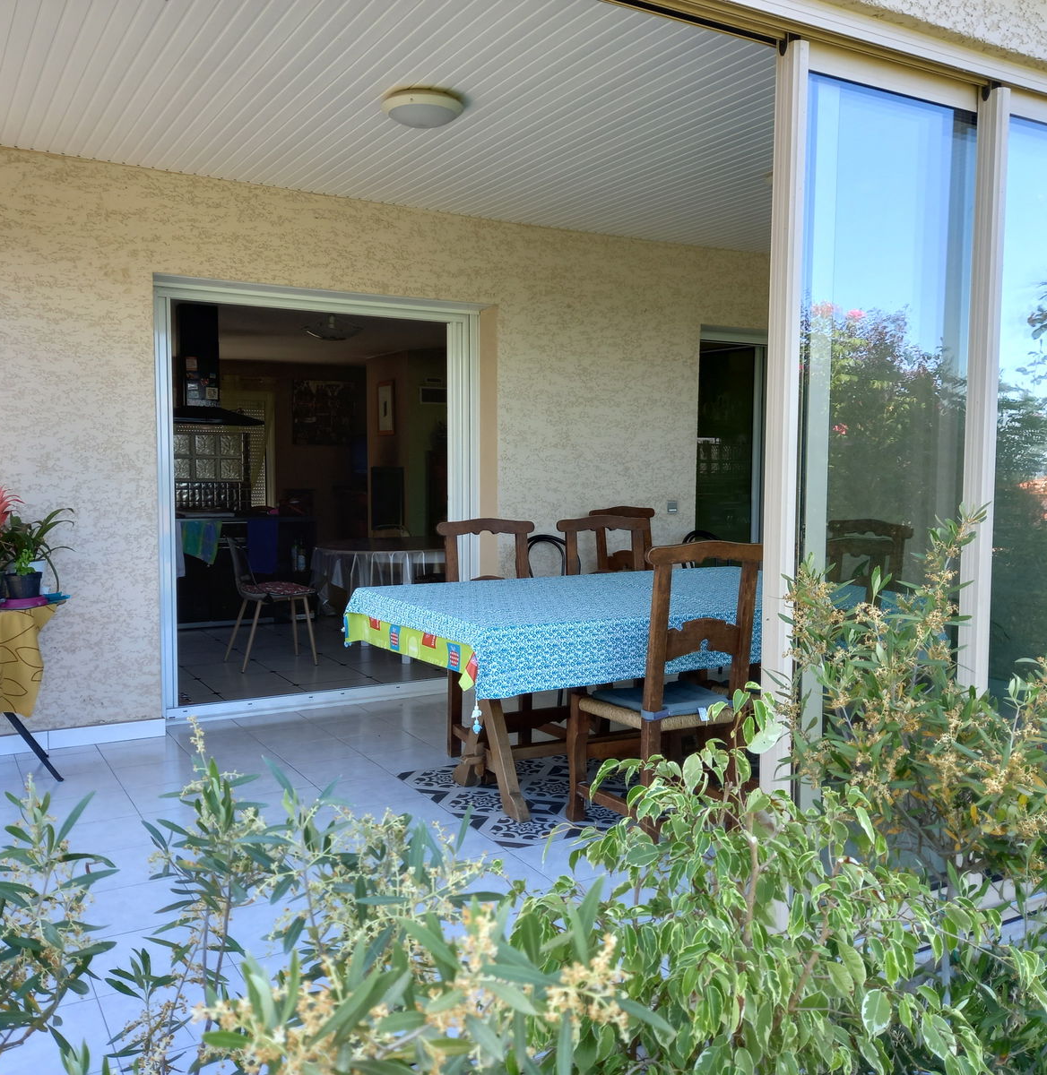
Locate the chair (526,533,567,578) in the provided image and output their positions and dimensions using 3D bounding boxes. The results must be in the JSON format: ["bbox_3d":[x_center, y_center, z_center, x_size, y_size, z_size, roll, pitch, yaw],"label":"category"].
[{"bbox_3d":[0.218,0.450,5.685,0.420,0.900,0.500,-2,5,-31],"label":"chair"}]

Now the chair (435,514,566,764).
[{"bbox_3d":[-0.043,0.453,4.552,0.510,1.055,0.500,-2,5,-31],"label":"chair"}]

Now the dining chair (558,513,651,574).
[{"bbox_3d":[0.516,0.436,4.824,0.510,1.055,0.500,-2,5,-28],"label":"dining chair"}]

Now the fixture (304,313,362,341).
[{"bbox_3d":[-1.406,-1.617,7.689,0.460,0.290,0.460,-2,5,-31],"label":"fixture"}]

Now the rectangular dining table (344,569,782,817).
[{"bbox_3d":[0.477,0.610,4.301,2.060,0.782,1.150,-2,5,-27],"label":"rectangular dining table"}]

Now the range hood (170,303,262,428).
[{"bbox_3d":[-2.584,-1.361,8.245,0.900,0.950,0.550,-2,5,-31],"label":"range hood"}]

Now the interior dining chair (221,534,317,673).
[{"bbox_3d":[-1.595,0.395,6.558,0.590,0.820,0.460,-2,5,-31],"label":"interior dining chair"}]

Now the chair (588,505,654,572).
[{"bbox_3d":[0.686,0.353,5.968,0.510,1.055,0.500,-2,5,-31],"label":"chair"}]

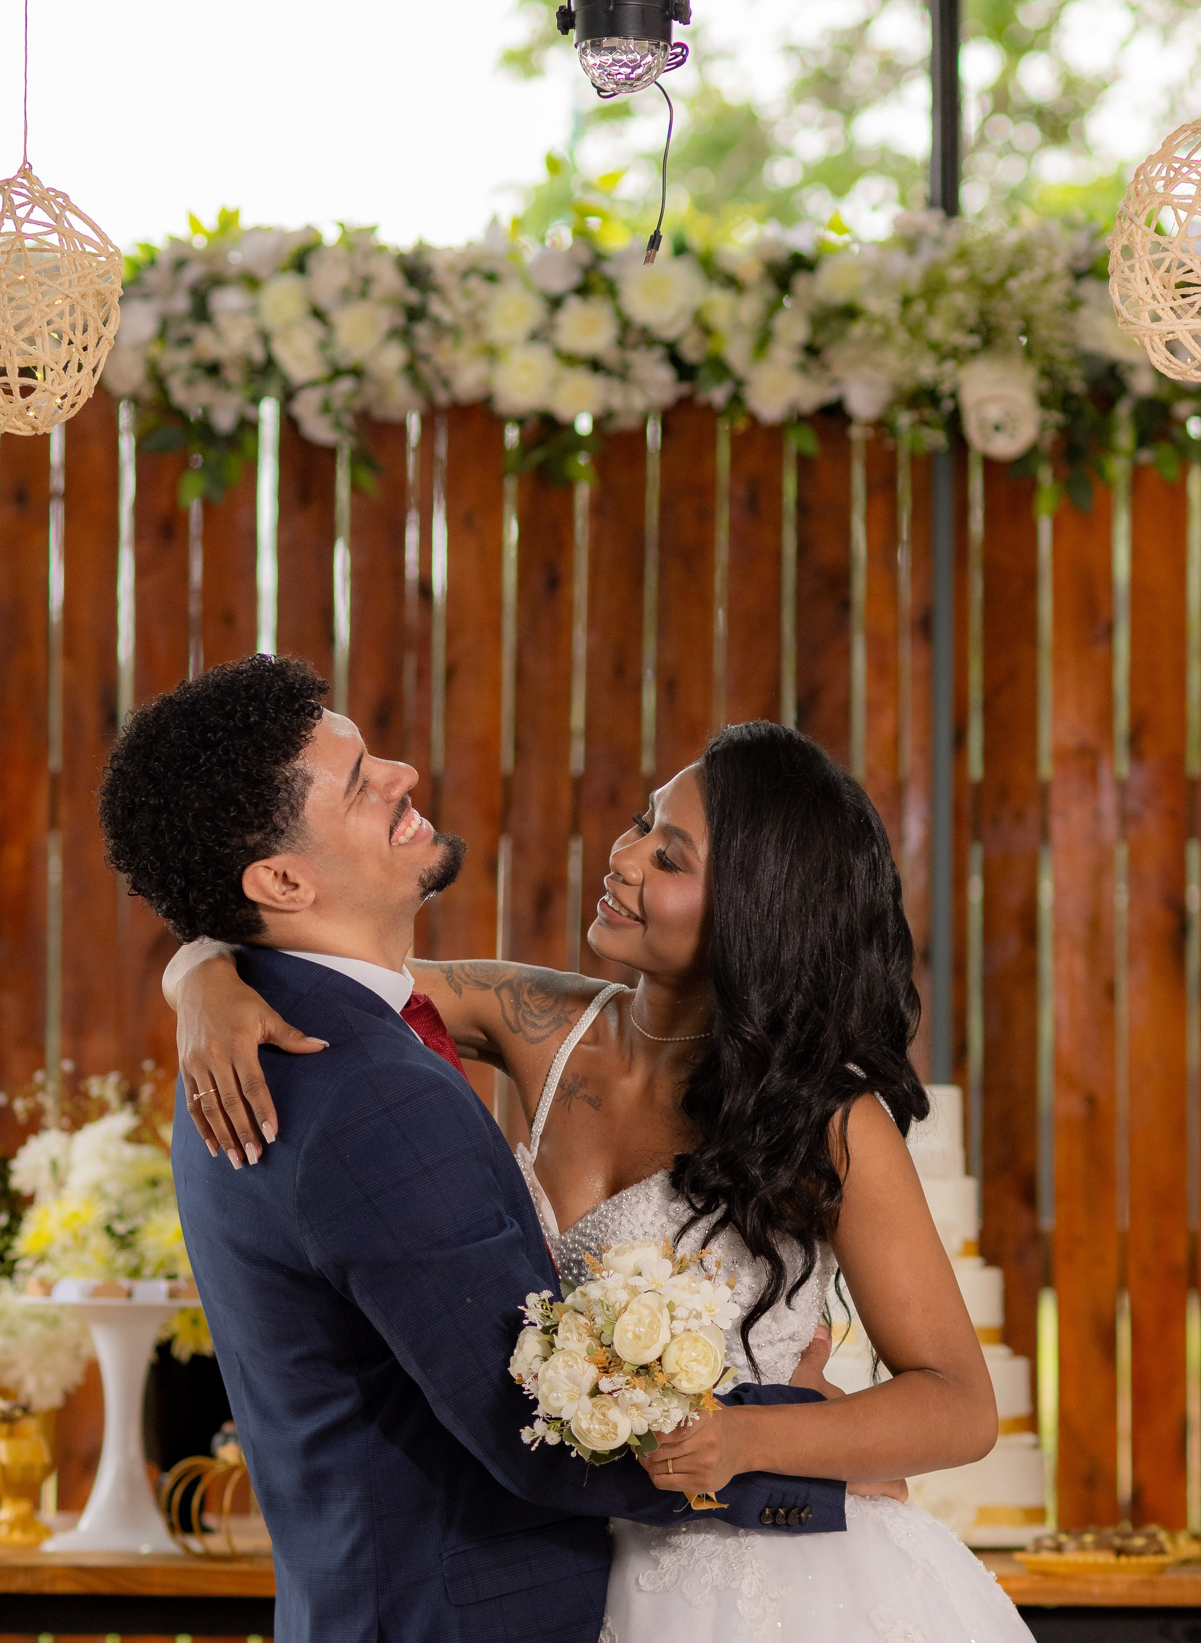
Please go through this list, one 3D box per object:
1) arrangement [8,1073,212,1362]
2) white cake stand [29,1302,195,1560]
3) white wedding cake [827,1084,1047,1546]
[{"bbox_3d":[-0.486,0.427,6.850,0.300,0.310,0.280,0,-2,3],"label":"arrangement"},{"bbox_3d":[-0.497,0.627,6.620,0.215,0.265,0.215,0,-2,3],"label":"white cake stand"},{"bbox_3d":[0.323,0.521,6.750,0.305,0.485,0.305,0,-2,3],"label":"white wedding cake"}]

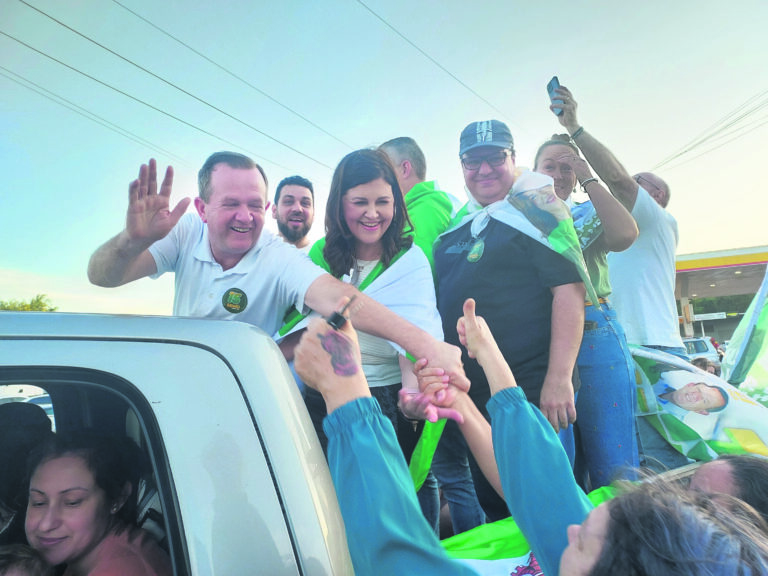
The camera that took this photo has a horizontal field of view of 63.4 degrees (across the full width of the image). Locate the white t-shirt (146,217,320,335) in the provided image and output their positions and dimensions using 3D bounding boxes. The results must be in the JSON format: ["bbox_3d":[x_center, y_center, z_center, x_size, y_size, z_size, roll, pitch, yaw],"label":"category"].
[{"bbox_3d":[-0.375,0.130,1.620,0.500,0.660,0.320,-2,-3,-1],"label":"white t-shirt"}]

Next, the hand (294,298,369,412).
[{"bbox_3d":[-0.071,0.092,0.860,0.105,0.155,0.085,-3,-9,-21],"label":"hand"}]

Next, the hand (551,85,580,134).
[{"bbox_3d":[0.729,-0.713,2.480,0.105,0.175,0.100,-15,-11,37],"label":"hand"}]

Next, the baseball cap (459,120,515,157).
[{"bbox_3d":[0.323,-0.472,1.960,0.175,0.135,0.250,-5,1,10],"label":"baseball cap"}]

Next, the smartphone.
[{"bbox_3d":[0.687,-0.762,2.480,0.010,0.150,0.073,-10,-9,-17],"label":"smartphone"}]

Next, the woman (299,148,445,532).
[{"bbox_3d":[0.000,0.390,1.760,0.500,1.600,0.380,-3,-4,-3],"label":"woman"}]

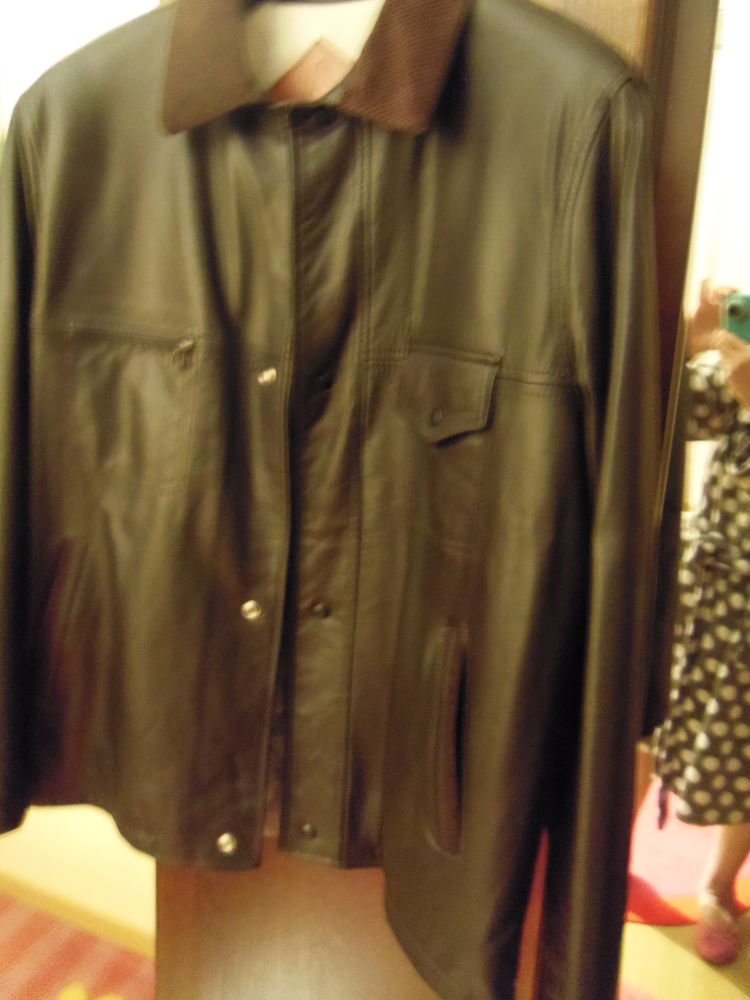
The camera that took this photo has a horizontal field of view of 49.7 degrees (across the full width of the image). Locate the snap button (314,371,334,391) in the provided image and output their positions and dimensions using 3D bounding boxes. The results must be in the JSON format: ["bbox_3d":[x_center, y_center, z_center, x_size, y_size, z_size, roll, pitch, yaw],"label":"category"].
[{"bbox_3d":[-0.043,-0.101,0.680,0.015,0.015,0.006,6,9,20],"label":"snap button"}]

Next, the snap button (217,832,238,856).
[{"bbox_3d":[-0.125,0.291,0.685,0.016,0.016,0.006,5,7,12],"label":"snap button"}]

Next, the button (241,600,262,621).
[{"bbox_3d":[-0.102,0.091,0.670,0.015,0.015,0.006,5,7,15],"label":"button"}]

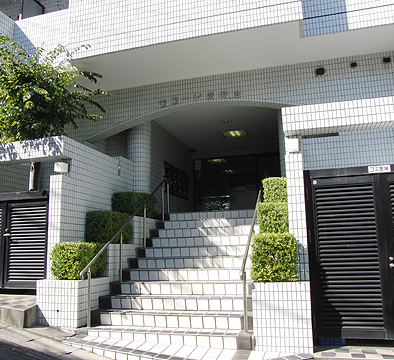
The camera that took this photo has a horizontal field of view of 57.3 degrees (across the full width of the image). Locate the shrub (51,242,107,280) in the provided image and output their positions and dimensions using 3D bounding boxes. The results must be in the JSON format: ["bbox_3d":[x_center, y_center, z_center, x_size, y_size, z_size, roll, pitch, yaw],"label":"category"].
[{"bbox_3d":[-1.750,1.198,5.403,0.455,0.510,0.830,-3,-9,14],"label":"shrub"}]

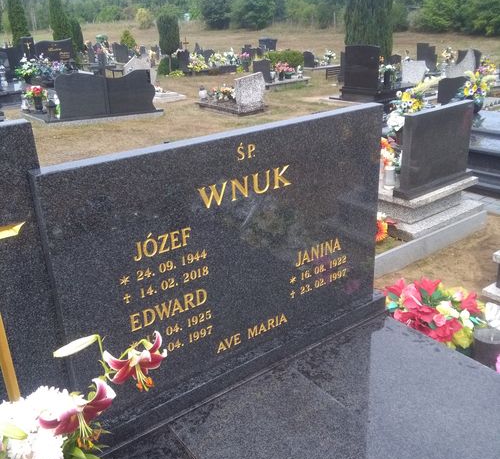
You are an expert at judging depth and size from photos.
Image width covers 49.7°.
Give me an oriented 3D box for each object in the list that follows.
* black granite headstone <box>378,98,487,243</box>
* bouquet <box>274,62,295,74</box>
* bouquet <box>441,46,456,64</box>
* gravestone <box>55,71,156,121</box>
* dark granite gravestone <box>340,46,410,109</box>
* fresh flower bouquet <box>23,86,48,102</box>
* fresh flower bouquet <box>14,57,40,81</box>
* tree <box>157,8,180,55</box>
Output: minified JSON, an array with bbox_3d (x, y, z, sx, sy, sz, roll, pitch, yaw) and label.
[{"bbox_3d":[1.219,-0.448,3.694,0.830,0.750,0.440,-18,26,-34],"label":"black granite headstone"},{"bbox_3d":[0.670,-3.330,11.212,0.395,0.263,0.336,-1,23,4],"label":"bouquet"},{"bbox_3d":[4.344,-3.752,11.669,0.346,0.372,0.312,5,24,19],"label":"bouquet"},{"bbox_3d":[-2.309,-2.179,8.723,1.550,0.670,0.160,-11,24,-19],"label":"gravestone"},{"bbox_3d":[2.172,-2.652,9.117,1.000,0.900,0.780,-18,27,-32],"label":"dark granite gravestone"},{"bbox_3d":[-3.743,-2.344,9.441,0.399,0.292,0.357,-11,24,-19],"label":"fresh flower bouquet"},{"bbox_3d":[-5.132,-3.655,12.291,0.480,0.550,0.450,-18,27,-32],"label":"fresh flower bouquet"},{"bbox_3d":[-2.265,-5.271,14.689,0.599,1.336,0.599,-6,23,-7],"label":"tree"}]

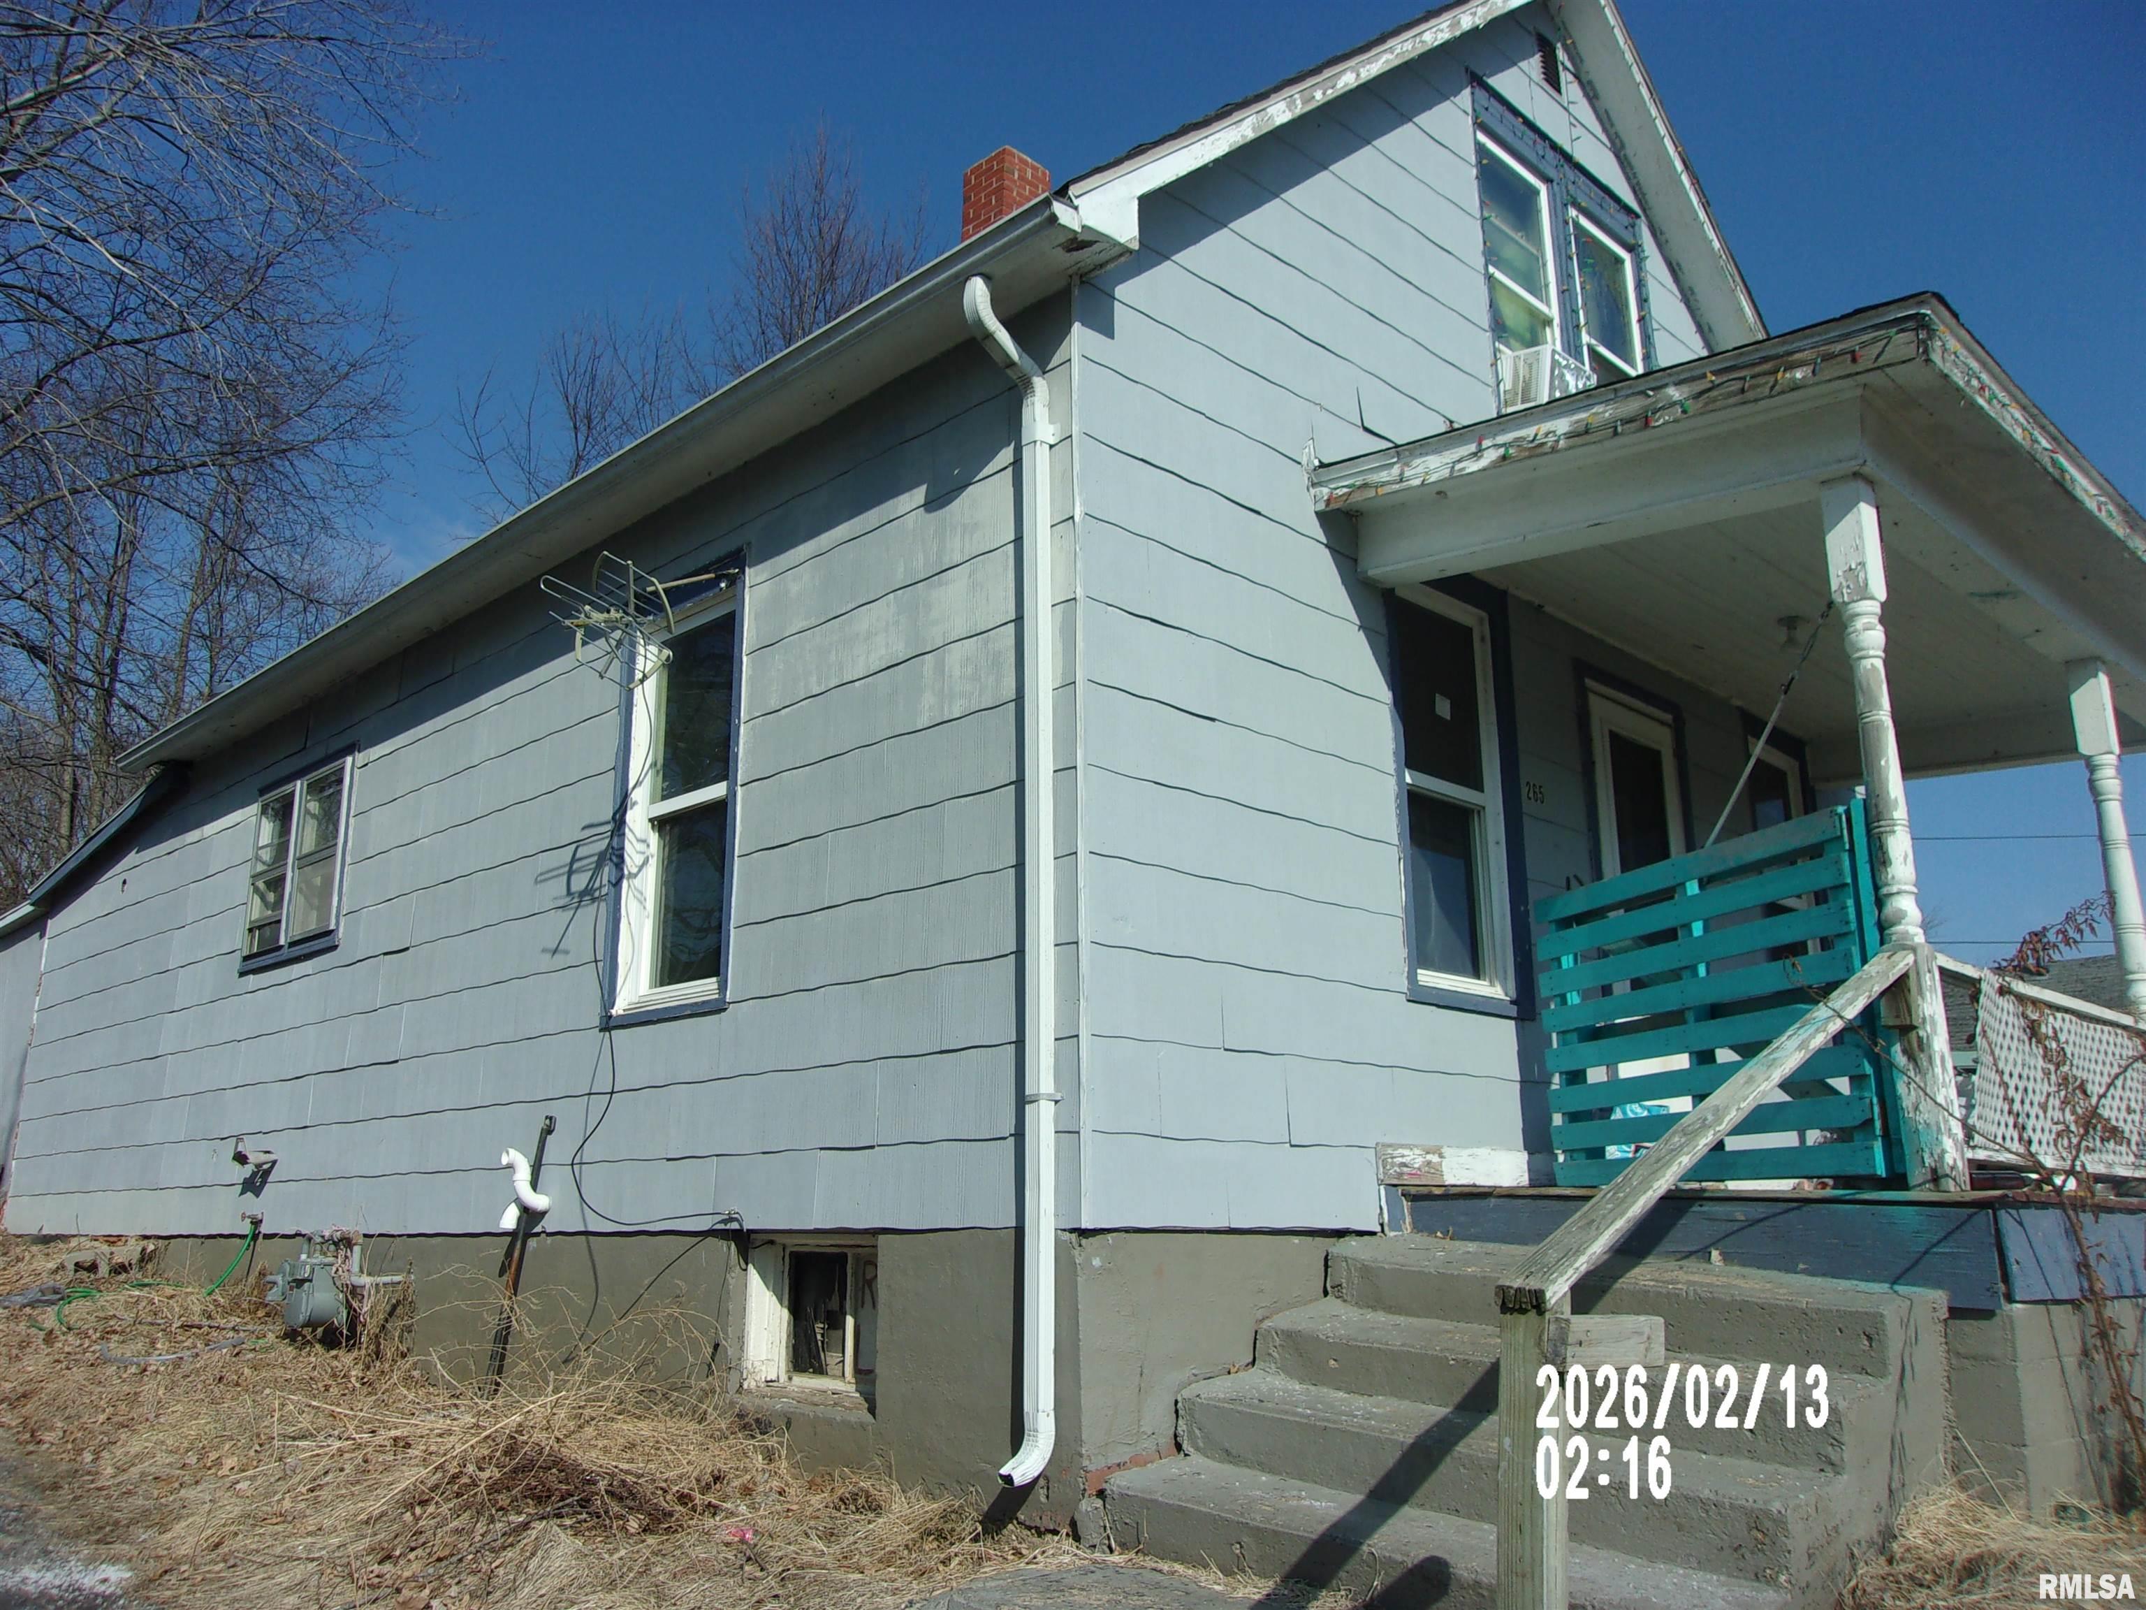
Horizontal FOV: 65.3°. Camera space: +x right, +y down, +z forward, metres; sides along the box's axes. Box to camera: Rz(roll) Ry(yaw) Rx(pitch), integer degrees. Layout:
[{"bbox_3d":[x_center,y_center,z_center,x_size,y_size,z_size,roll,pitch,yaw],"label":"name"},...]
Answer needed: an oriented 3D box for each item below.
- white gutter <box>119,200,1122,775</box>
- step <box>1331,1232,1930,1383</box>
[{"bbox_3d":[-3.150,-1.013,8.088,0.130,0.093,8.850,13,-19,-43],"label":"white gutter"},{"bbox_3d":[1.567,1.447,4.896,0.360,0.185,1.710,13,-15,-43],"label":"step"}]

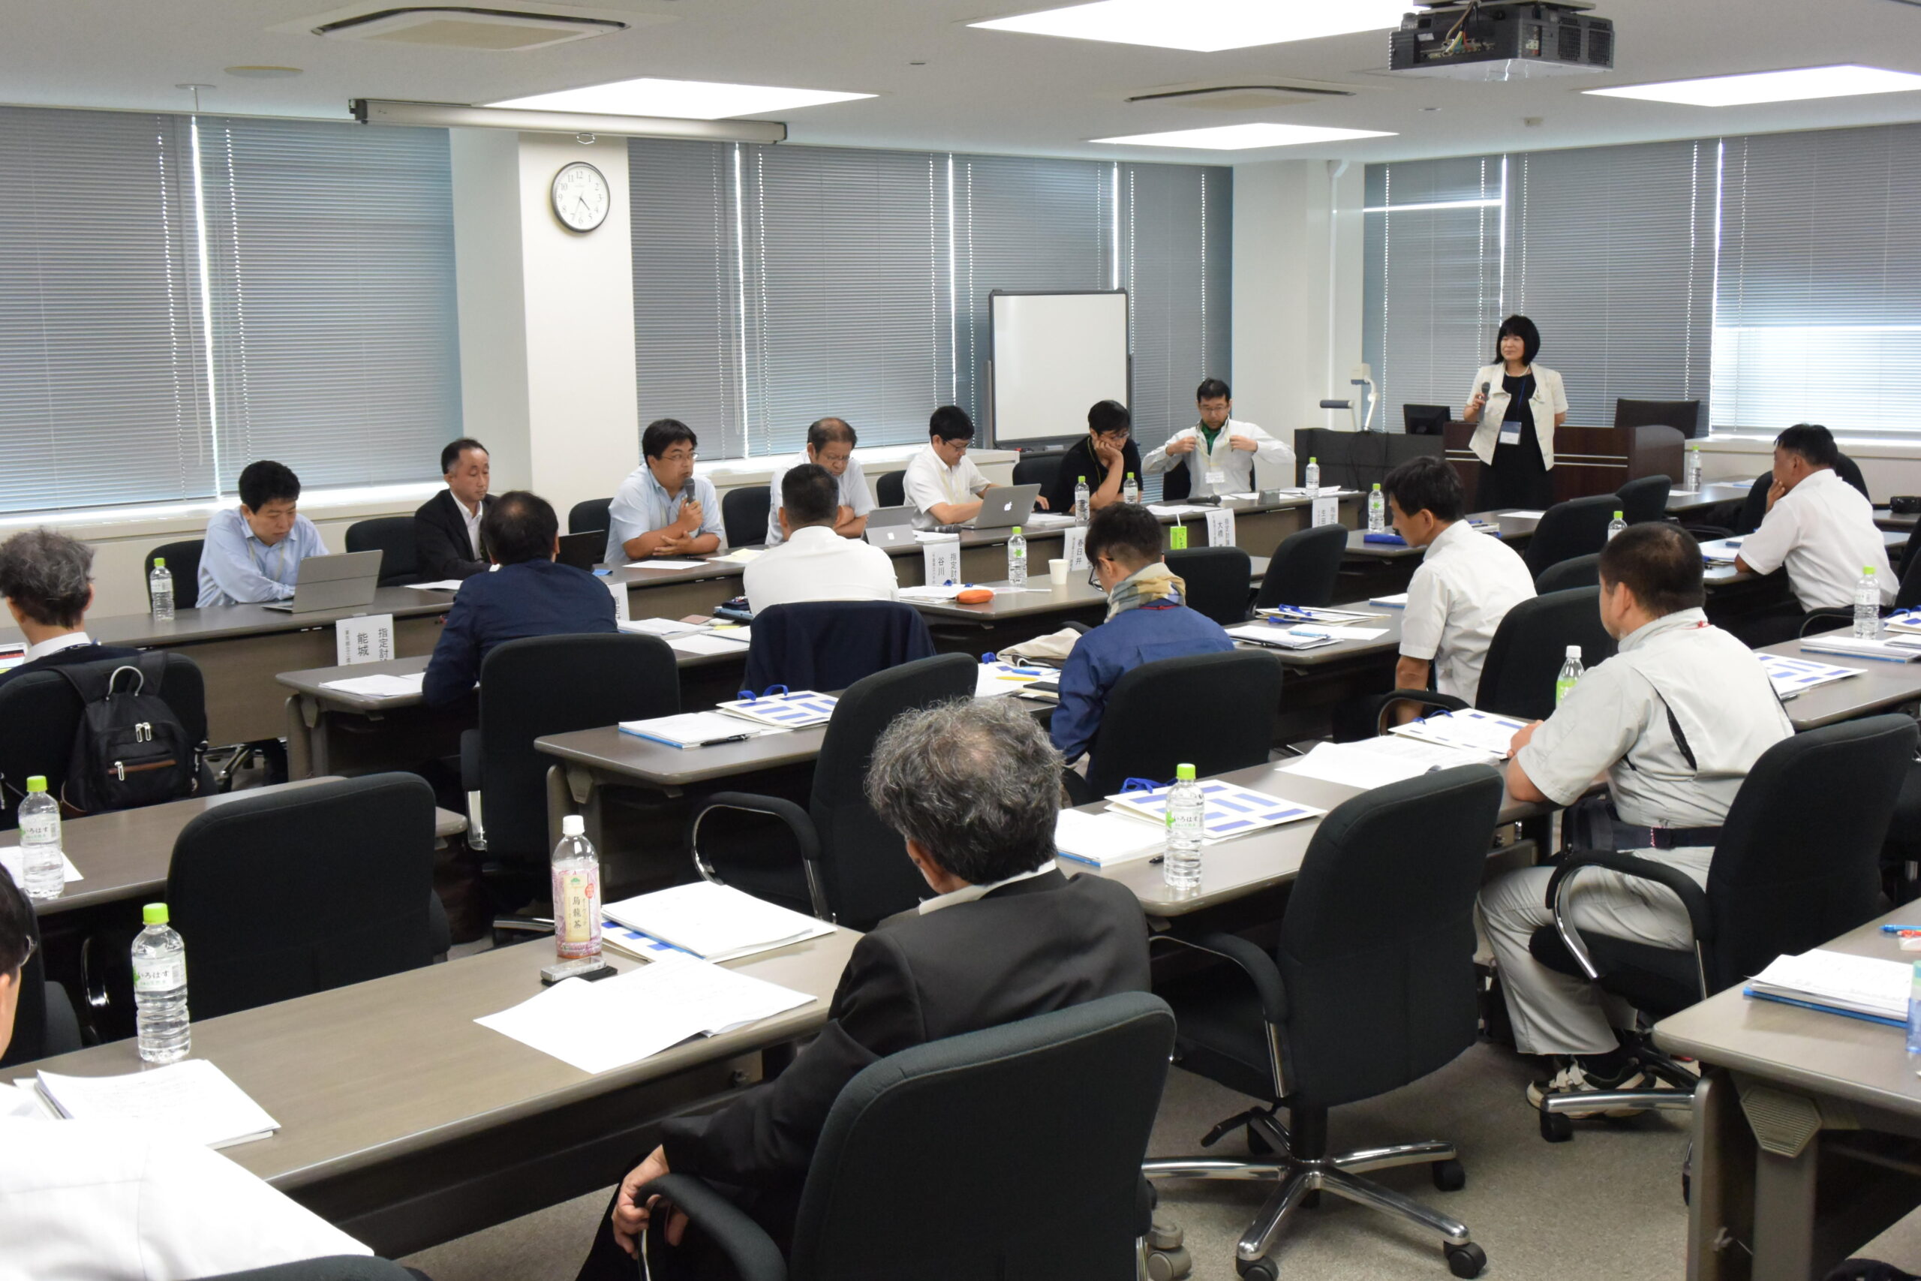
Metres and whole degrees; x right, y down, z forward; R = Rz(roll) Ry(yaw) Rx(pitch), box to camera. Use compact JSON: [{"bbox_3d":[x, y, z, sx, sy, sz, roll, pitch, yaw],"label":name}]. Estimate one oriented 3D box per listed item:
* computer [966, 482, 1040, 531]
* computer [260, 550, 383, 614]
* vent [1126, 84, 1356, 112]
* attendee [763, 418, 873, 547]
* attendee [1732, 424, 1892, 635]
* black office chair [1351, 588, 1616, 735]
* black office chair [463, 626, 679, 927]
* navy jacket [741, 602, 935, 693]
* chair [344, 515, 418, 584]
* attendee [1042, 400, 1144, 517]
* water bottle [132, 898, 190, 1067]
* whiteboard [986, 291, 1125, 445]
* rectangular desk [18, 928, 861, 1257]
[{"bbox_3d":[0.159,-0.626,9.406,0.315,0.200,0.290,-10,13,-43],"label":"computer"},{"bbox_3d":[-2.288,-0.222,7.298,0.310,0.207,0.320,-9,12,-41],"label":"computer"},{"bbox_3d":[1.227,-2.358,8.812,0.810,0.060,0.810,-9,12,-40],"label":"vent"},{"bbox_3d":[-0.587,-0.372,9.159,0.520,1.250,0.760,-9,12,-41],"label":"attendee"},{"bbox_3d":[3.125,-0.164,7.482,0.520,1.260,0.770,-9,12,-41],"label":"attendee"},{"bbox_3d":[1.478,0.289,5.908,0.630,0.930,0.620,8,13,44],"label":"black office chair"},{"bbox_3d":[-1.052,0.398,5.488,0.620,0.930,0.630,-4,10,-19],"label":"black office chair"},{"bbox_3d":[-0.341,0.184,5.712,0.530,0.580,0.240,-3,9,-12],"label":"navy jacket"},{"bbox_3d":[-2.088,-0.013,8.097,0.620,0.930,0.630,-9,12,-42],"label":"chair"},{"bbox_3d":[0.734,-0.584,10.261,0.550,1.240,0.780,-10,13,-43],"label":"attendee"},{"bbox_3d":[-1.130,0.481,2.856,0.066,0.218,0.066,-9,12,-41],"label":"water bottle"},{"bbox_3d":[0.622,-1.672,12.360,1.180,0.910,0.060,-9,13,-42],"label":"whiteboard"},{"bbox_3d":[-0.855,0.915,2.713,1.810,0.710,0.600,-9,12,-40],"label":"rectangular desk"}]

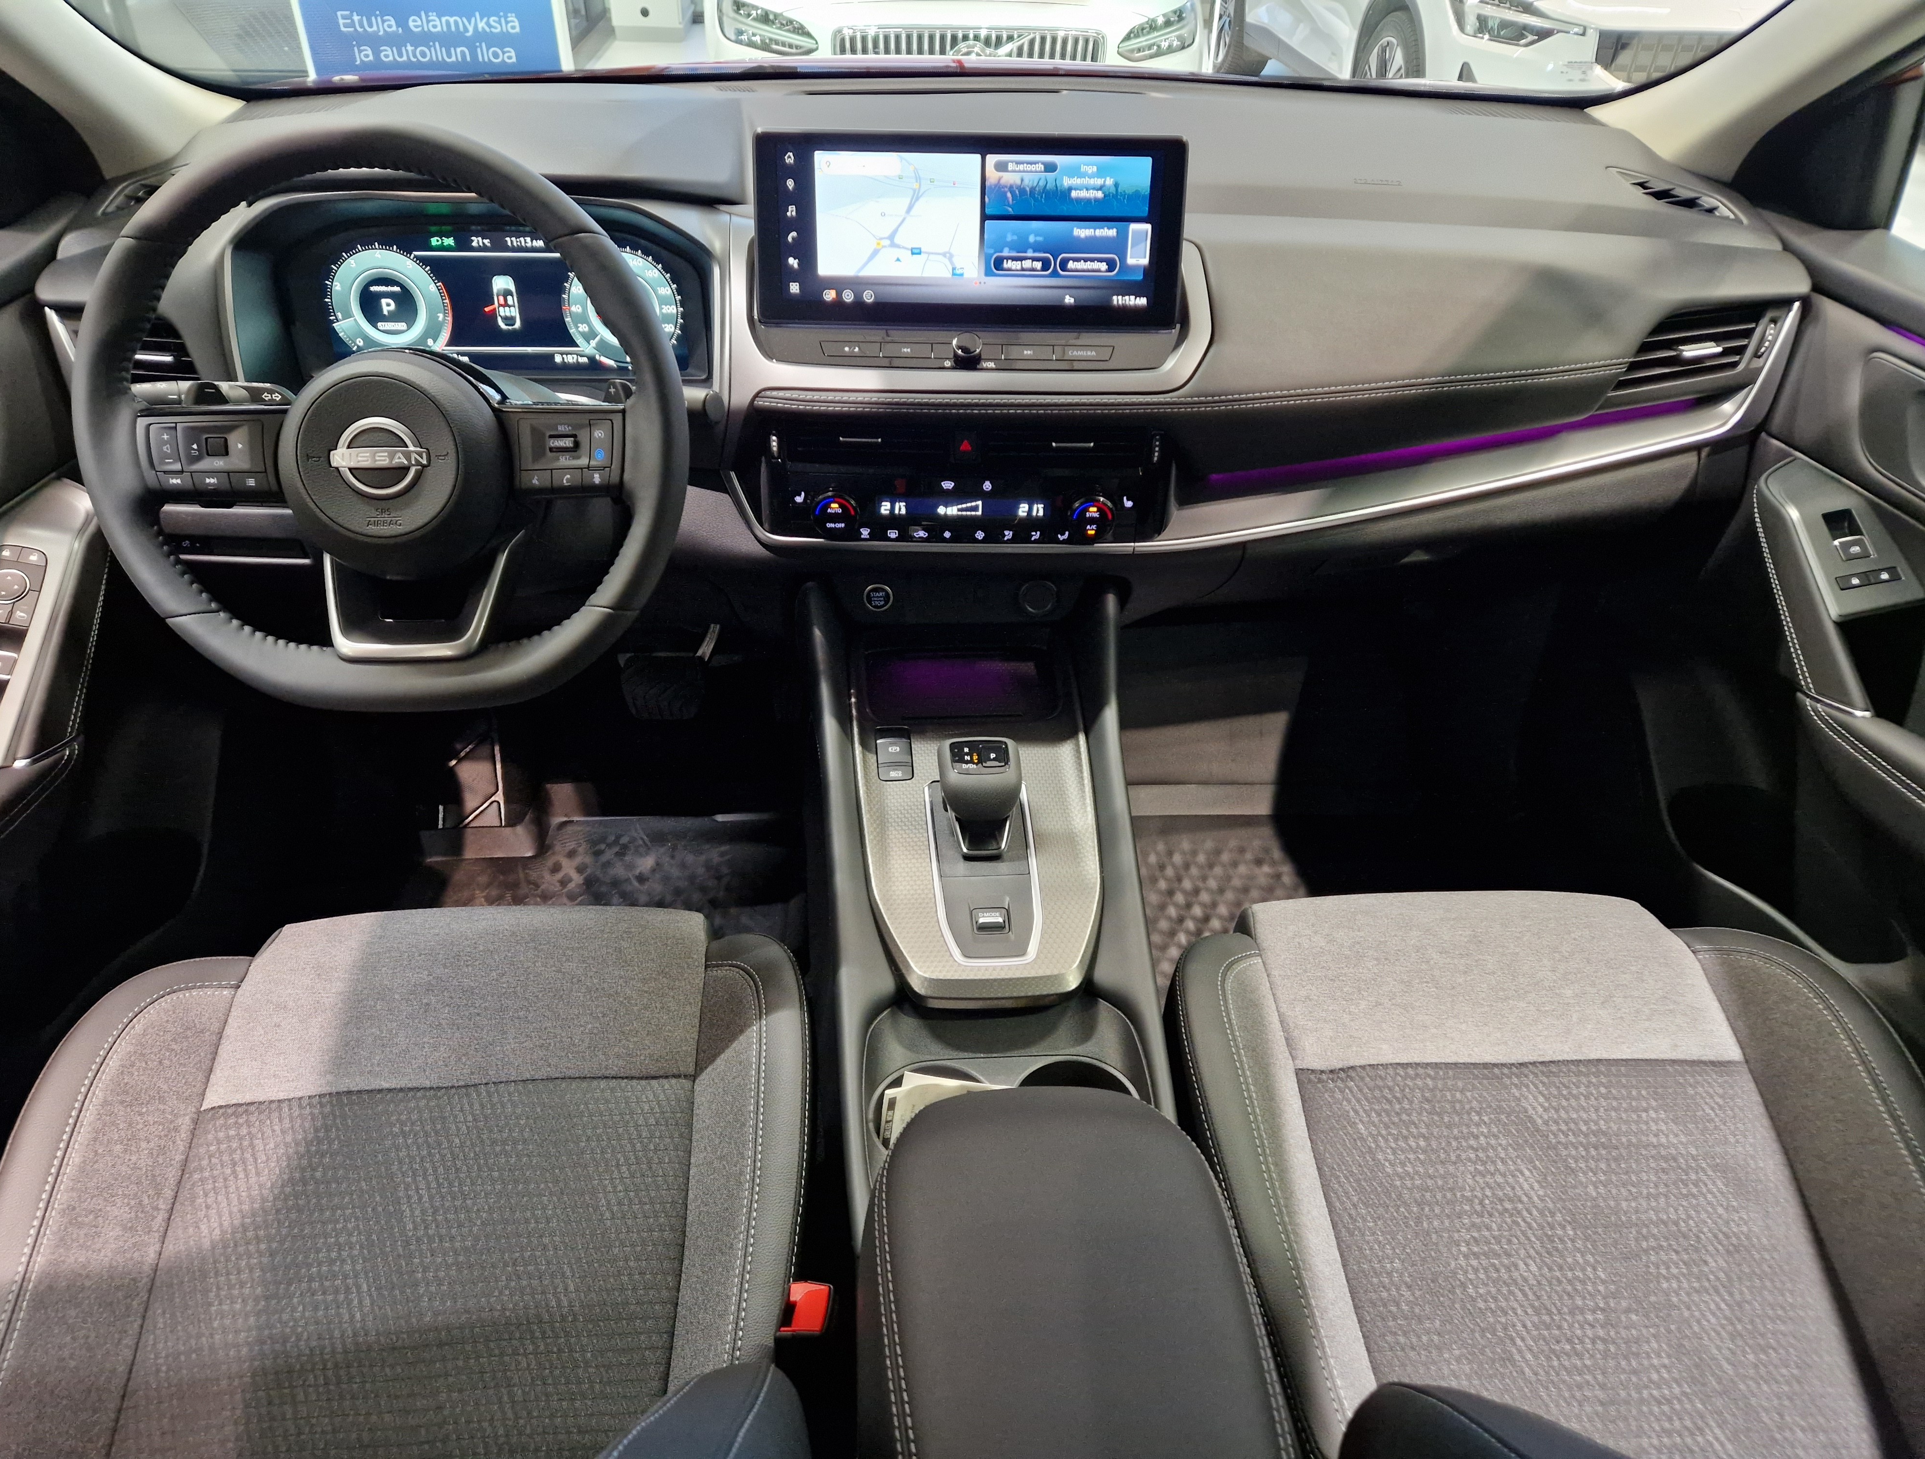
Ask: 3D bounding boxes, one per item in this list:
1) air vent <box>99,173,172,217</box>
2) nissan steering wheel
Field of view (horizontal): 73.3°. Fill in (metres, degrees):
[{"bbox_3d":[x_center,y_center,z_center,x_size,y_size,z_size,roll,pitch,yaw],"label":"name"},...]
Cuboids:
[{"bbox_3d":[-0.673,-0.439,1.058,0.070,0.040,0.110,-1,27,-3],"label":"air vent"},{"bbox_3d":[-0.363,-0.193,0.813,0.375,0.362,0.110,-1,10,-3],"label":"nissan steering wheel"}]

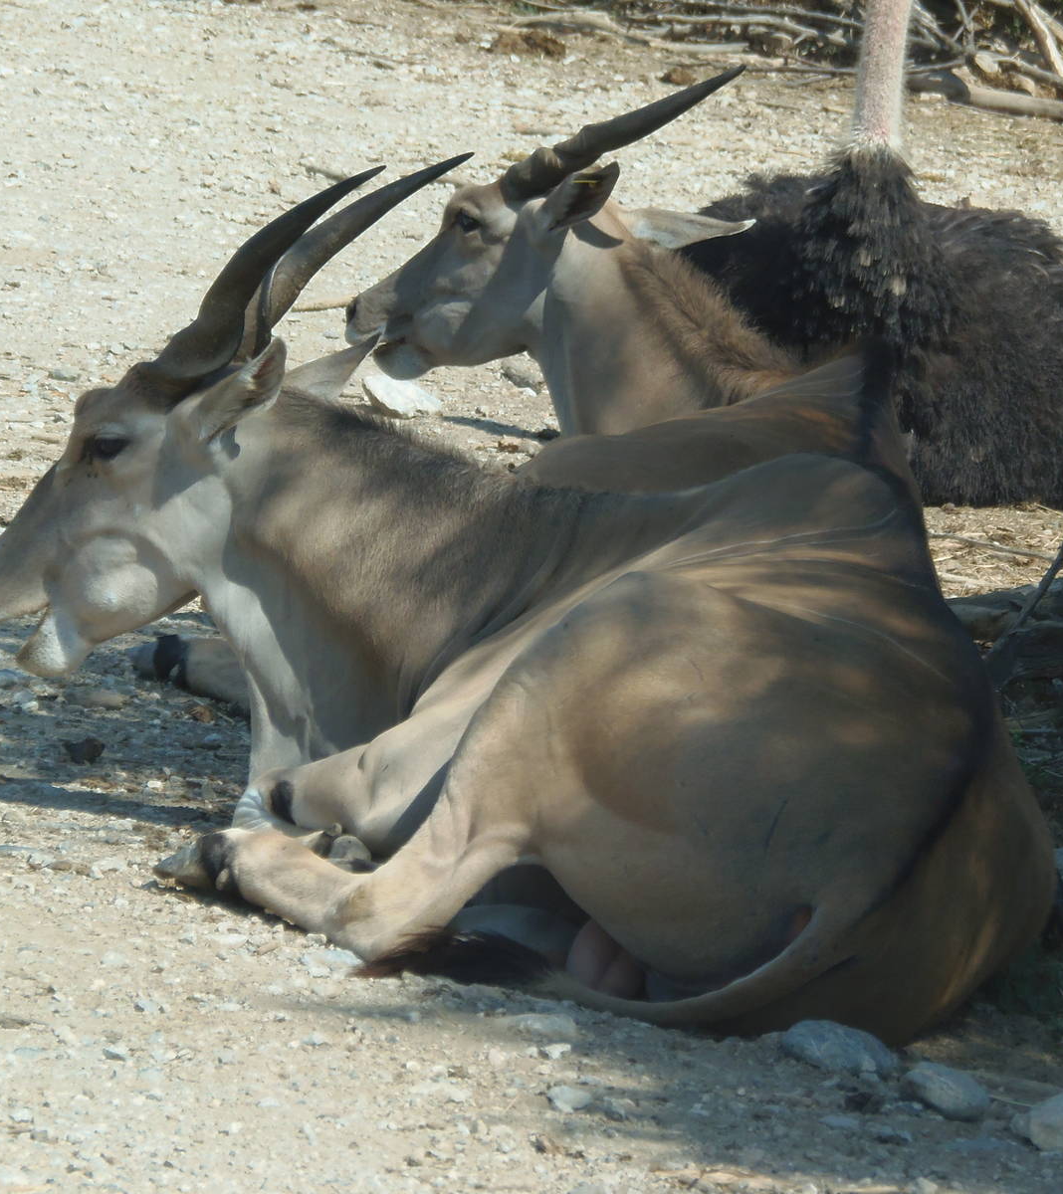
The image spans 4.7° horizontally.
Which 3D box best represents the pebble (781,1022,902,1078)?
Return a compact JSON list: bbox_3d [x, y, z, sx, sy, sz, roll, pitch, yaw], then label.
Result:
[{"bbox_3d":[0.382,0.560,15.916,0.146,0.050,0.100,8,6,0],"label":"pebble"}]

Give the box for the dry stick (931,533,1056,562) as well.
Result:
[{"bbox_3d":[0.833,-0.089,23.321,0.280,0.014,0.020,12,12,33],"label":"dry stick"}]

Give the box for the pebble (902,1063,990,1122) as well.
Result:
[{"bbox_3d":[0.506,0.605,15.670,0.106,0.050,0.078,8,6,0],"label":"pebble"}]

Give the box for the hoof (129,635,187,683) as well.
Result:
[{"bbox_3d":[-0.620,0.102,21.369,0.095,0.066,0.075,8,11,19],"label":"hoof"}]

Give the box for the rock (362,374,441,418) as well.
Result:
[{"bbox_3d":[-0.236,-0.366,23.406,0.145,0.062,0.100,8,6,0],"label":"rock"}]

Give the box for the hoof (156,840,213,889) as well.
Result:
[{"bbox_3d":[-0.532,0.409,19.696,0.090,0.060,0.075,6,10,8],"label":"hoof"}]

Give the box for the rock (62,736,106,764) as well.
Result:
[{"bbox_3d":[-0.720,0.246,20.593,0.064,0.036,0.050,5,10,0],"label":"rock"}]

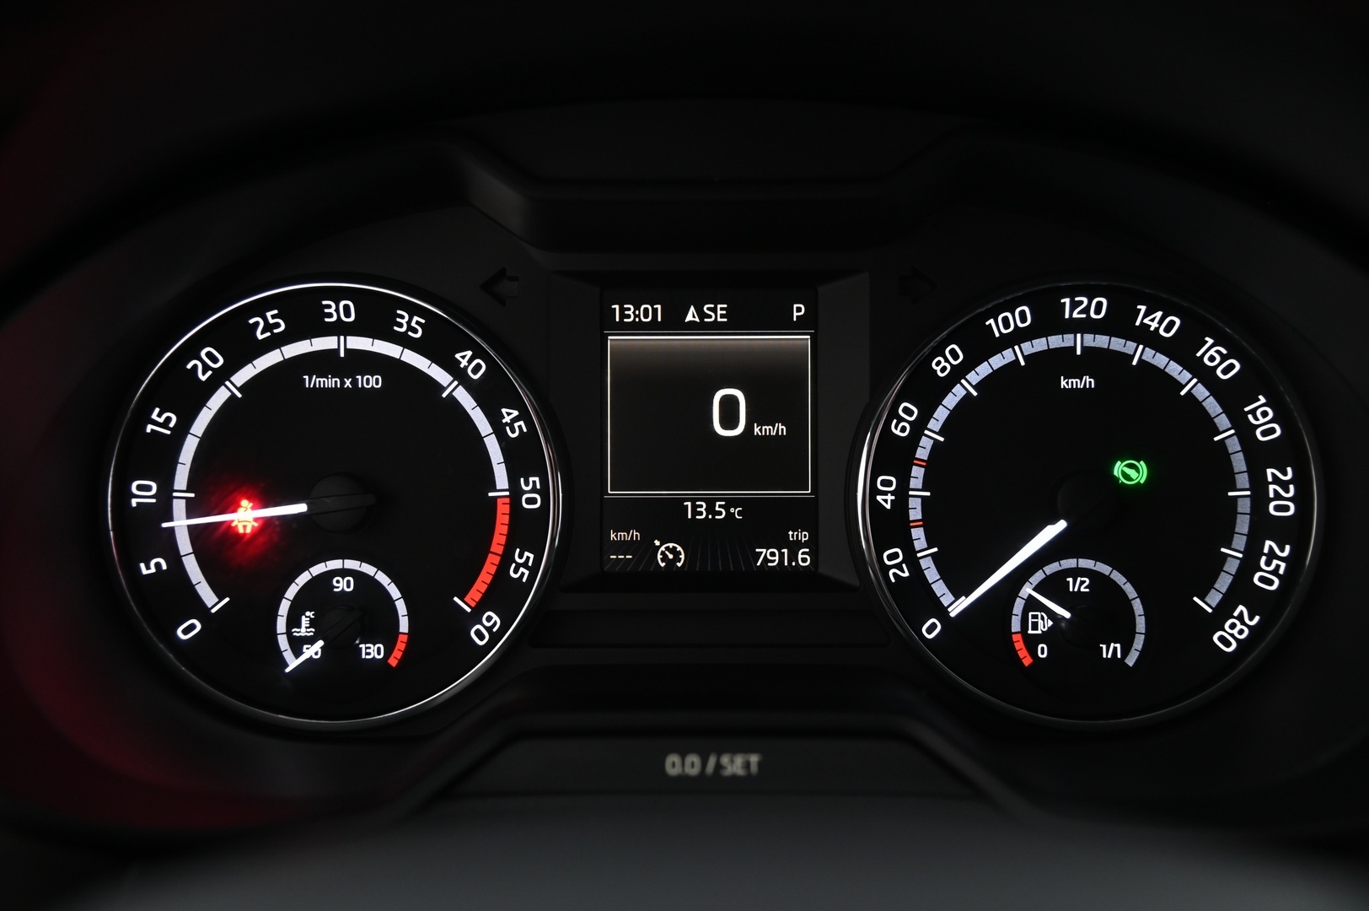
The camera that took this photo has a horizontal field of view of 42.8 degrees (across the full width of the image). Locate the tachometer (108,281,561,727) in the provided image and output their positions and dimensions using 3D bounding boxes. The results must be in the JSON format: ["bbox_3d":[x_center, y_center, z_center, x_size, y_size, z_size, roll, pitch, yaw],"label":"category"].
[{"bbox_3d":[-0.087,0.012,0.435,0.112,0.110,0.022,0,0,0],"label":"tachometer"}]

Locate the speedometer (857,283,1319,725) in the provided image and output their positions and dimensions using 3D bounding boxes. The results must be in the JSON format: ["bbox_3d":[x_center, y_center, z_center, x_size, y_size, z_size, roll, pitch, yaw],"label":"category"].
[{"bbox_3d":[0.100,0.012,0.435,0.113,0.110,0.022,0,0,0],"label":"speedometer"}]

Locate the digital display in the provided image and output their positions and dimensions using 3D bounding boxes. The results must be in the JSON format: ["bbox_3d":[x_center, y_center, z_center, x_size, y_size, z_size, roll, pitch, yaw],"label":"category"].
[{"bbox_3d":[0.006,-0.006,0.442,0.054,0.071,0.009,0,0,0],"label":"digital display"}]

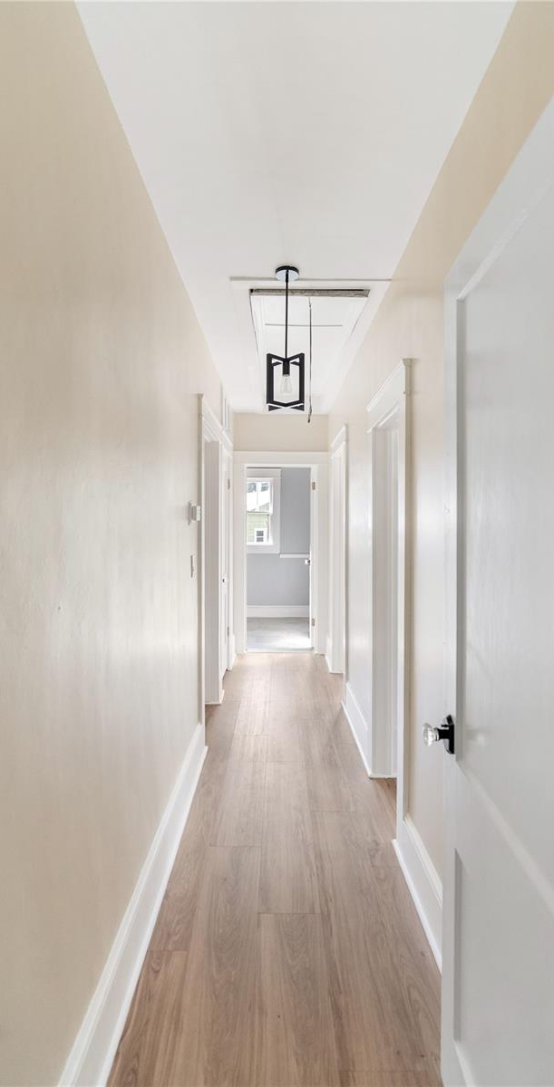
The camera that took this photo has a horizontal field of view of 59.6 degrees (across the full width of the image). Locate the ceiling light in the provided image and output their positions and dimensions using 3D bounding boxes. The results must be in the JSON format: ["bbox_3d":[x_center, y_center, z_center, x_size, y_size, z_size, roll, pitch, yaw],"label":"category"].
[{"bbox_3d":[0.043,-0.982,2.319,0.176,0.651,0.170,0,2,0],"label":"ceiling light"}]

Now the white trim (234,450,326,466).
[{"bbox_3d":[0.042,-0.926,5.215,1.040,0.156,0.030,0,2,0],"label":"white trim"}]

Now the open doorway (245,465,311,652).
[{"bbox_3d":[0.019,0.179,5.331,0.755,2.042,0.130,0,2,0],"label":"open doorway"}]

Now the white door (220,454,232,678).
[{"bbox_3d":[-0.480,0.208,4.344,0.040,2.030,0.610,0,2,0],"label":"white door"}]

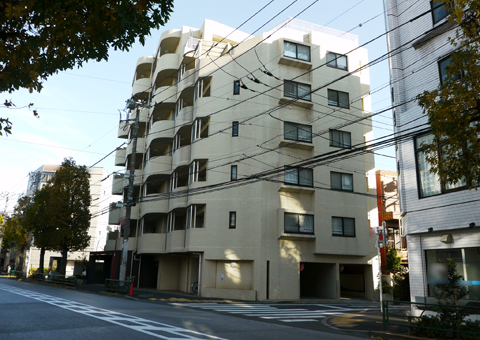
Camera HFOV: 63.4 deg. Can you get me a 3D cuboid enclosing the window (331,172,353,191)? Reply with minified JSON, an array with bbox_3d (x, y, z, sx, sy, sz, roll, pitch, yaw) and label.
[{"bbox_3d":[6.453,0.744,24.633,1.638,1.141,0.140,6,-16,-18],"label":"window"}]

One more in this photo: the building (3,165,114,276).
[{"bbox_3d":[-28.445,8.379,63.759,13.500,16.600,10.000,2,-15,0],"label":"building"}]

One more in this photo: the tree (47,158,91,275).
[{"bbox_3d":[-15.531,4.358,34.962,4.600,11.470,4.600,2,-15,0],"label":"tree"}]

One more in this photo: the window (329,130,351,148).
[{"bbox_3d":[6.499,-1.995,25.154,1.591,1.131,0.120,6,-15,-17],"label":"window"}]

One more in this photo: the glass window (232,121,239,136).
[{"bbox_3d":[-0.282,-2.563,24.387,0.383,0.972,0.140,-1,-15,9],"label":"glass window"}]

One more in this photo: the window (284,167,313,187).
[{"bbox_3d":[3.557,0.394,23.577,1.934,1.146,0.140,6,-16,-18],"label":"window"}]

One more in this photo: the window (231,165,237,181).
[{"bbox_3d":[-0.361,0.181,23.432,0.380,1.000,0.120,-1,-15,11],"label":"window"}]

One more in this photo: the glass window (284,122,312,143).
[{"bbox_3d":[3.614,-2.349,24.088,1.899,1.141,0.120,6,-15,-17],"label":"glass window"}]

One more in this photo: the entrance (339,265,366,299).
[{"bbox_3d":[6.899,6.731,23.525,2.141,2.020,0.500,6,-15,-17],"label":"entrance"}]

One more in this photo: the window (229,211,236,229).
[{"bbox_3d":[-0.438,2.946,22.934,0.383,0.972,0.140,-1,-15,9],"label":"window"}]

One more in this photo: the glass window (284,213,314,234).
[{"bbox_3d":[3.461,3.119,22.654,1.899,1.145,0.120,6,-15,-17],"label":"glass window"}]

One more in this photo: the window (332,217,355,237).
[{"bbox_3d":[6.375,3.499,23.907,1.638,1.141,0.140,6,-16,-18],"label":"window"}]

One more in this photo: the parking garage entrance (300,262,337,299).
[{"bbox_3d":[4.553,6.466,22.786,2.404,2.020,0.500,6,-15,-17],"label":"parking garage entrance"}]

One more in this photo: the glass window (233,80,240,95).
[{"bbox_3d":[-0.204,-5.318,25.113,0.383,0.972,0.140,-1,-15,9],"label":"glass window"}]

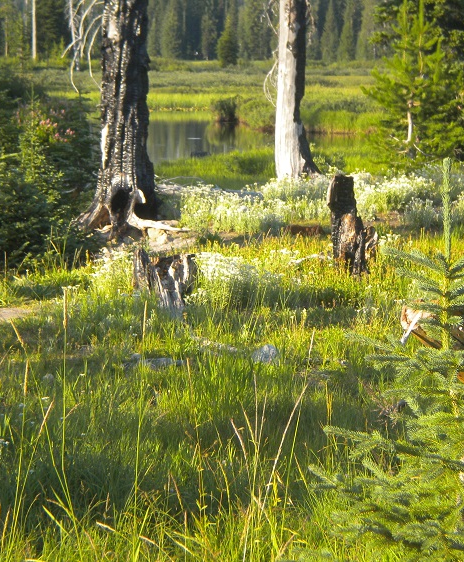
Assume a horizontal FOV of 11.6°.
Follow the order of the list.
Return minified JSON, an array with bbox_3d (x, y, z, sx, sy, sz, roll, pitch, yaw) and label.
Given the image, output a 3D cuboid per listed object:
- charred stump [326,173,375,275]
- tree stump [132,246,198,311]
[{"bbox_3d":[0.869,-0.393,16.400,0.360,0.750,0.310,0,6,0],"label":"charred stump"},{"bbox_3d":[-0.409,0.006,14.000,0.390,0.410,0.370,0,6,0],"label":"tree stump"}]

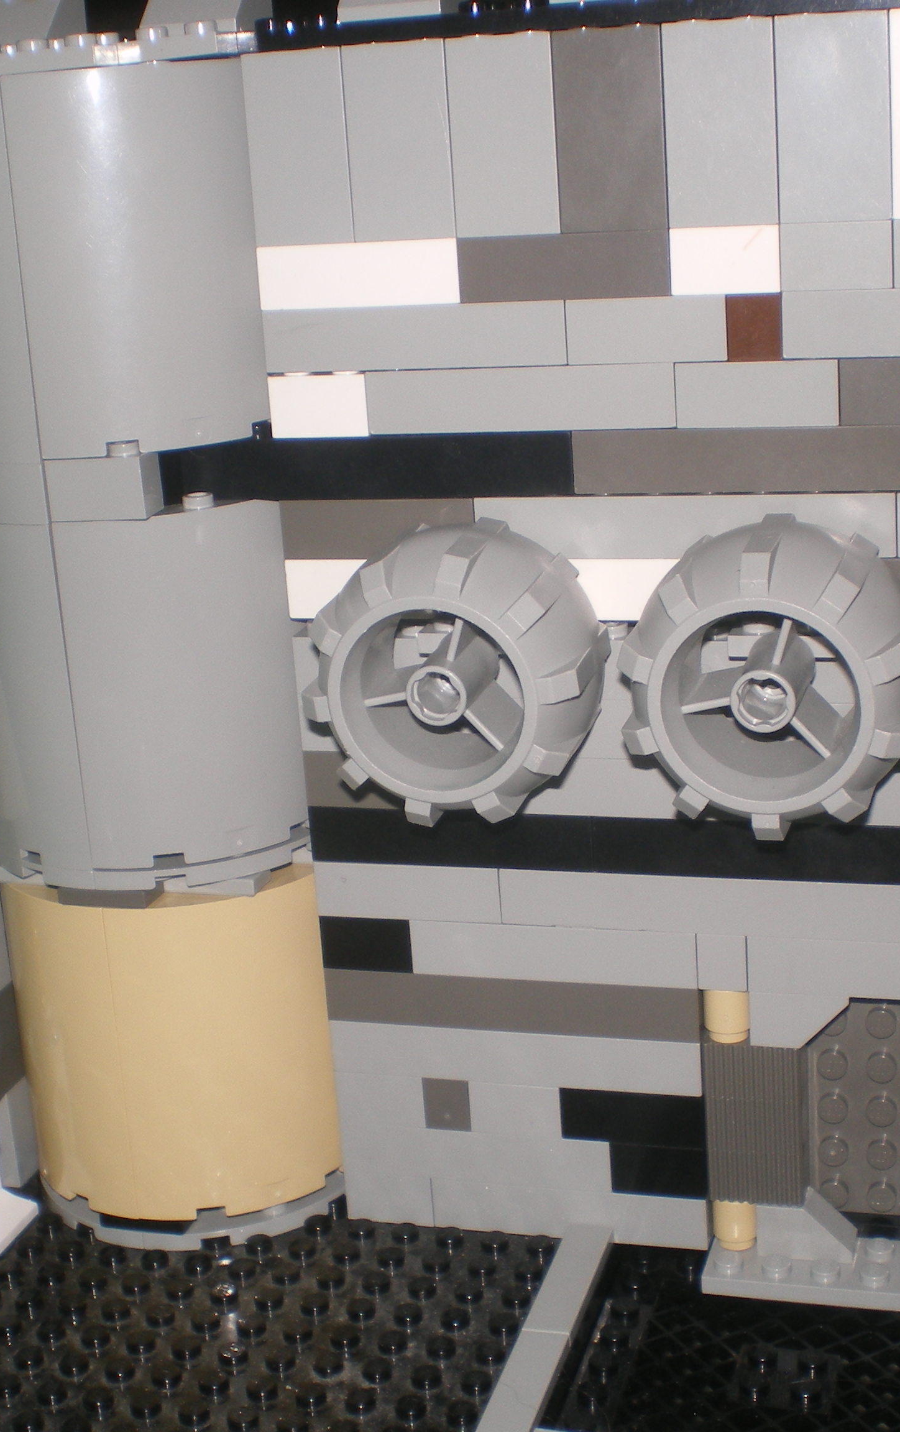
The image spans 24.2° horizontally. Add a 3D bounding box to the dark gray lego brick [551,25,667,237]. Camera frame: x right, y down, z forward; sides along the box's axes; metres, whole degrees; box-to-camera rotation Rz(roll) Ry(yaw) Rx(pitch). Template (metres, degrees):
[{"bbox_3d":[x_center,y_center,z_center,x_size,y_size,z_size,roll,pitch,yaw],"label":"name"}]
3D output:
[{"bbox_3d":[0.024,-0.085,0.305,0.016,0.029,0.011,1,17,17],"label":"dark gray lego brick"}]

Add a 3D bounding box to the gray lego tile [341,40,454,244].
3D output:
[{"bbox_3d":[-0.006,-0.086,0.314,0.016,0.029,0.009,1,17,17],"label":"gray lego tile"}]

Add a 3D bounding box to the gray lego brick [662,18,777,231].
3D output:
[{"bbox_3d":[0.040,-0.086,0.303,0.016,0.029,0.016,1,18,17],"label":"gray lego brick"}]

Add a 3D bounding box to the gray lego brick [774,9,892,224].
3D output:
[{"bbox_3d":[0.055,-0.084,0.296,0.016,0.029,0.009,1,17,17],"label":"gray lego brick"}]

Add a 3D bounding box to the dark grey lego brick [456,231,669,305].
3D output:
[{"bbox_3d":[0.018,-0.068,0.314,0.032,0.010,0.014,1,17,17],"label":"dark grey lego brick"}]

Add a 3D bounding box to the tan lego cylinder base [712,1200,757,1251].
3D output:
[{"bbox_3d":[0.048,0.084,0.352,0.008,0.010,0.008,1,17,17],"label":"tan lego cylinder base"}]

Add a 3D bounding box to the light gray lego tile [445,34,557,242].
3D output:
[{"bbox_3d":[0.010,-0.086,0.311,0.016,0.029,0.016,1,18,17],"label":"light gray lego tile"}]

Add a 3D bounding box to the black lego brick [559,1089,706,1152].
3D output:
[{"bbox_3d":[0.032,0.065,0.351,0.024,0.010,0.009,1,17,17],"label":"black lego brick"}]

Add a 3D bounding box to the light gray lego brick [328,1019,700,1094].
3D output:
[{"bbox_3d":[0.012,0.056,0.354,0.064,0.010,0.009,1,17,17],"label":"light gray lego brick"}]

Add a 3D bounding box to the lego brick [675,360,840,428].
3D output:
[{"bbox_3d":[0.046,-0.048,0.310,0.024,0.010,0.008,1,17,17],"label":"lego brick"}]

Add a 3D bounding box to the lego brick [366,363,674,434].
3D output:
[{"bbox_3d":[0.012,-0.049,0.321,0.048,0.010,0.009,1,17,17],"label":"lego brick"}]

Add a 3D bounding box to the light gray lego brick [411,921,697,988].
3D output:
[{"bbox_3d":[0.019,0.036,0.346,0.048,0.010,0.016,1,18,17],"label":"light gray lego brick"}]

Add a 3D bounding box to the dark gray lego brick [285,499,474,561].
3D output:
[{"bbox_3d":[-0.010,-0.030,0.333,0.032,0.010,0.008,1,17,17],"label":"dark gray lego brick"}]

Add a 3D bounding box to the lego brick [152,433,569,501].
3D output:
[{"bbox_3d":[-0.013,-0.040,0.330,0.069,0.010,0.008,1,17,17],"label":"lego brick"}]

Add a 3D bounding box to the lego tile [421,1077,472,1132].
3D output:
[{"bbox_3d":[0.001,0.064,0.358,0.008,0.010,0.008,1,18,17],"label":"lego tile"}]

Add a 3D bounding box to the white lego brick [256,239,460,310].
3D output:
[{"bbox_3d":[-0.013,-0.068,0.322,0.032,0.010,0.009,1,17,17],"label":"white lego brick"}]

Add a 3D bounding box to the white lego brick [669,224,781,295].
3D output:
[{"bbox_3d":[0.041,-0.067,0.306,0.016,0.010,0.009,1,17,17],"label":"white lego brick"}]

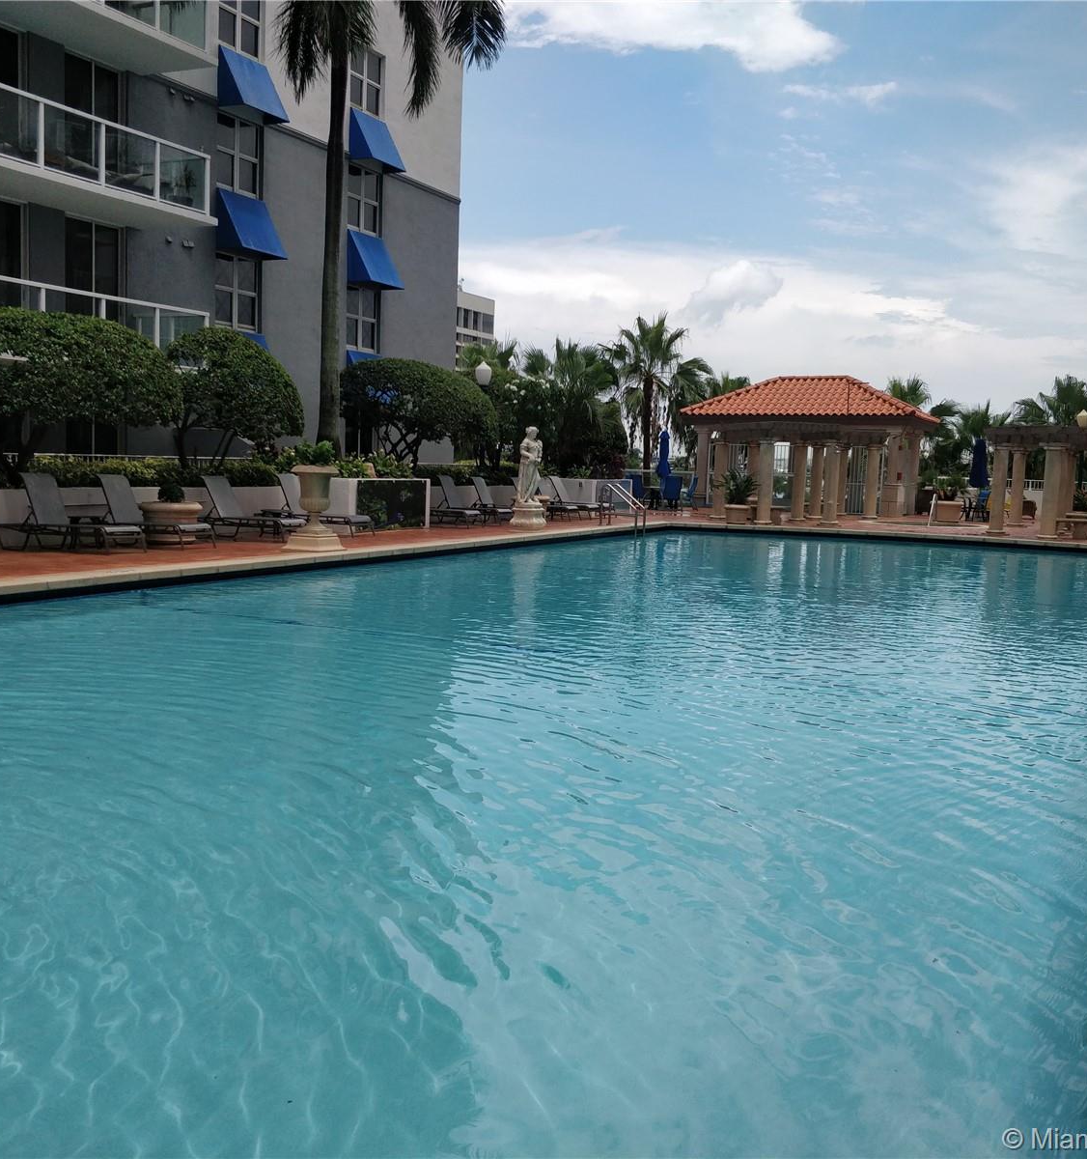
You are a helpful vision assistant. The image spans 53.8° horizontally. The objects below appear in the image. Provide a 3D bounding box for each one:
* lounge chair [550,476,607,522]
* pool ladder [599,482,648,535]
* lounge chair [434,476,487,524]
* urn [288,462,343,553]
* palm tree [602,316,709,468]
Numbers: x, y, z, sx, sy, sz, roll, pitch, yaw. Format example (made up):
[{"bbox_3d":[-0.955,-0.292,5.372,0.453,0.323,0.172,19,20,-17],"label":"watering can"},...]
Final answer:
[{"bbox_3d":[0.989,-2.270,29.428,1.880,1.050,0.660,5,7,28],"label":"lounge chair"},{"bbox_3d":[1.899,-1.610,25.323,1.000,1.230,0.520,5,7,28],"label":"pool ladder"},{"bbox_3d":[-1.771,-1.700,22.855,1.900,1.020,0.680,5,7,29],"label":"lounge chair"},{"bbox_3d":[-3.588,-1.132,16.843,0.730,1.310,0.730,2,6,0],"label":"urn"},{"bbox_3d":[4.319,-6.906,41.000,4.200,6.600,4.200,2,7,0],"label":"palm tree"}]

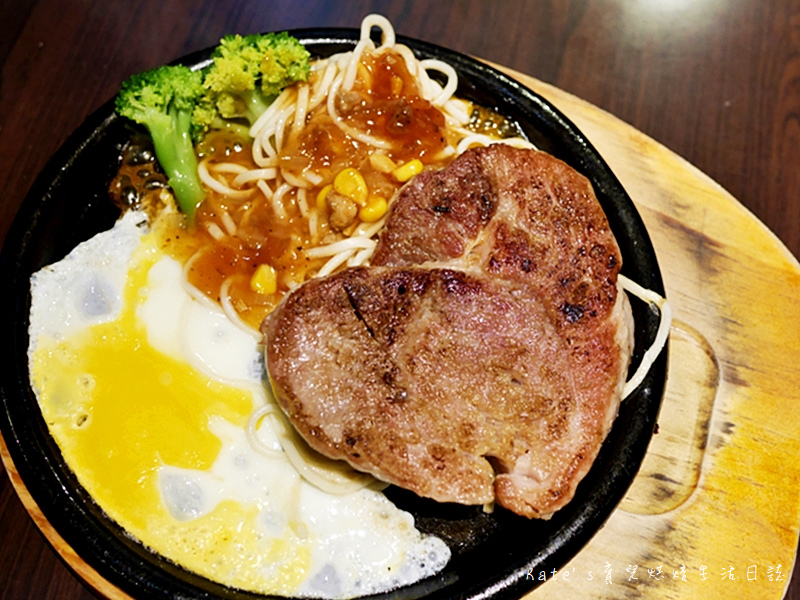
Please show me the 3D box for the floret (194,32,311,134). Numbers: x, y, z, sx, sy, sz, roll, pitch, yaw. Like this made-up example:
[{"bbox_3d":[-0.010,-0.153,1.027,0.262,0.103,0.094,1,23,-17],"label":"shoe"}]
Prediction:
[{"bbox_3d":[-0.054,-0.079,0.342,0.043,0.036,0.044,-5,91,-8],"label":"floret"}]

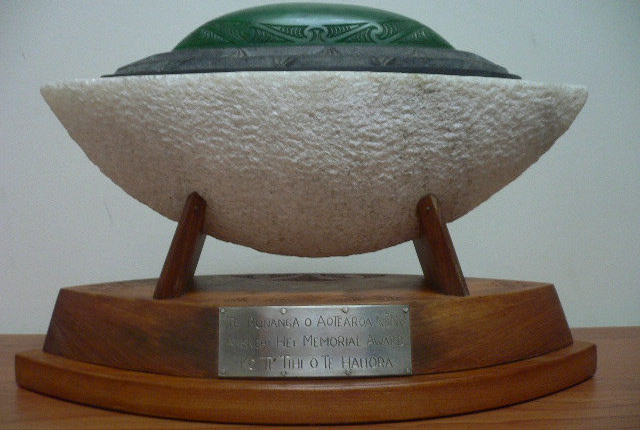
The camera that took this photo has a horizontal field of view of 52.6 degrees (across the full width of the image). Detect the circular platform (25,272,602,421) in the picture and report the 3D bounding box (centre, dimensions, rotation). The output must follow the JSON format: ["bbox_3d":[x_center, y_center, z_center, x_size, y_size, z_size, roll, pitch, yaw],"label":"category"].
[{"bbox_3d":[-0.006,0.084,0.457,0.411,0.066,0.159,0,5,-2],"label":"circular platform"}]

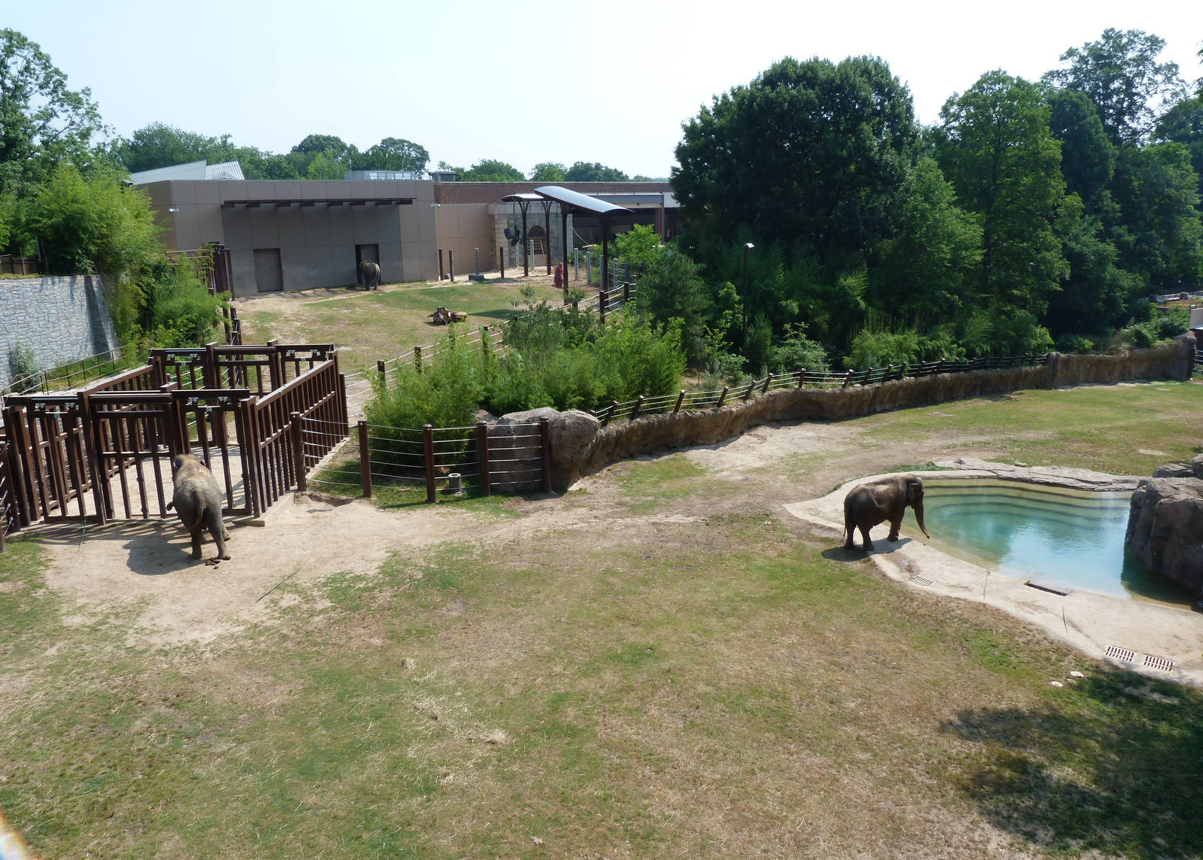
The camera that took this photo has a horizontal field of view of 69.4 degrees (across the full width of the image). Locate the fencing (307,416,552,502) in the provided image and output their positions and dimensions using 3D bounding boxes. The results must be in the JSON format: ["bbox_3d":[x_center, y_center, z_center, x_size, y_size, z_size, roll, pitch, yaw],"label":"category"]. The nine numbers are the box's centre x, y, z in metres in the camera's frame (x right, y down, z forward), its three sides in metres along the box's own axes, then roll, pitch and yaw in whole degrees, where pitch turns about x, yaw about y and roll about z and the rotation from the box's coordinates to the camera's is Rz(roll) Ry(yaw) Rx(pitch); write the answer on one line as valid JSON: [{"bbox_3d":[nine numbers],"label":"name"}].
[{"bbox_3d":[-5.926,1.037,30.117,8.400,2.650,1.000,-1,14,-1],"label":"fencing"}]

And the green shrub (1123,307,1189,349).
[{"bbox_3d":[38.260,-6.970,60.020,3.830,2.970,2.880,8,16,32],"label":"green shrub"}]

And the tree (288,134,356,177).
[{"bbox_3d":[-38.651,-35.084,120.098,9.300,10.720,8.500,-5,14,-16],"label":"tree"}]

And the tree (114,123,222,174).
[{"bbox_3d":[-54.780,-30.030,111.360,12.370,17.890,10.510,-7,15,-24],"label":"tree"}]

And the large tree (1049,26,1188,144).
[{"bbox_3d":[50.900,-26.760,87.740,12.120,25.700,11.520,7,15,28],"label":"large tree"}]

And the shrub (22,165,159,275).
[{"bbox_3d":[-28.998,-11.894,49.595,7.200,5.933,5.000,-9,16,-28],"label":"shrub"}]

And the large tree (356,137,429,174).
[{"bbox_3d":[-30.730,-34.460,129.430,10.530,17.420,10.000,-4,14,-12],"label":"large tree"}]

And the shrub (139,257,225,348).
[{"bbox_3d":[-23.640,-6.930,49.060,4.350,5.510,3.700,-7,15,-25],"label":"shrub"}]

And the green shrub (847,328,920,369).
[{"bbox_3d":[16.740,-4.650,51.540,4.130,2.800,3.100,4,14,18],"label":"green shrub"}]

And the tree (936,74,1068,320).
[{"bbox_3d":[31.218,-17.345,67.820,9.800,19.271,9.000,5,15,24],"label":"tree"}]

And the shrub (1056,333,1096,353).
[{"bbox_3d":[31.930,-5.760,58.520,2.330,1.580,1.870,7,15,28],"label":"shrub"}]

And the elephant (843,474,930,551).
[{"bbox_3d":[9.344,2.611,28.599,2.950,2.300,1.100,-7,15,-22],"label":"elephant"}]

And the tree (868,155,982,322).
[{"bbox_3d":[23.059,-12.940,61.694,7.800,11.969,7.000,4,15,20],"label":"tree"}]

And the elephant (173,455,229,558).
[{"bbox_3d":[-12.486,2.432,27.370,1.400,2.500,3.000,-6,15,-20],"label":"elephant"}]

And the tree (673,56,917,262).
[{"bbox_3d":[13.430,-16.610,60.520,16.510,17.690,14.860,2,14,12],"label":"tree"}]

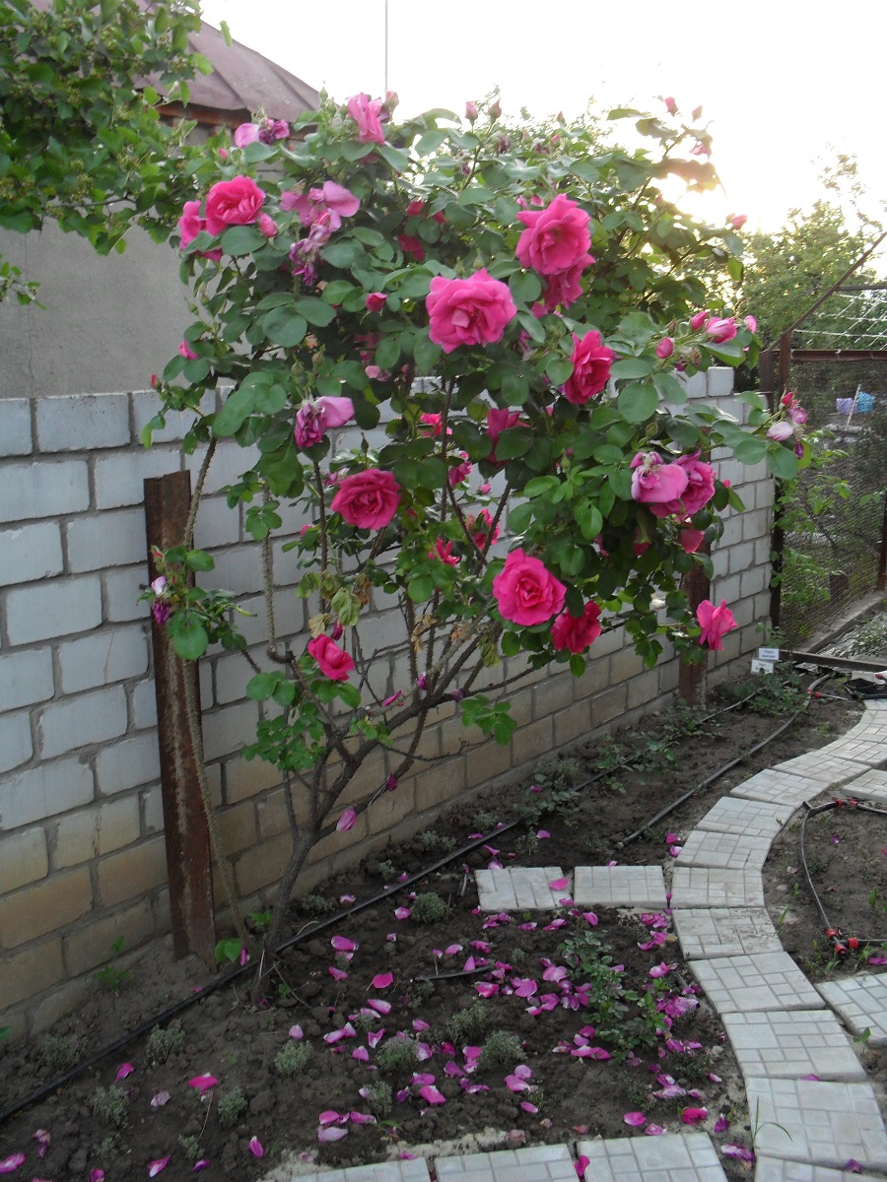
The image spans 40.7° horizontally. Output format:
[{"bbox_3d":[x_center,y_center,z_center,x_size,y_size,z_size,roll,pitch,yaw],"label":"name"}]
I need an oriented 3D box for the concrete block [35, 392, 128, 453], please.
[{"bbox_3d":[-0.888,-0.406,2.850,0.120,0.125,0.254,8,14,38],"label":"concrete block"}]

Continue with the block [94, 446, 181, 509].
[{"bbox_3d":[-0.796,-0.289,2.988,0.120,0.125,0.254,8,14,38],"label":"block"}]

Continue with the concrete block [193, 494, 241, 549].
[{"bbox_3d":[-0.661,-0.178,3.123,0.090,0.121,0.252,8,15,38],"label":"concrete block"}]

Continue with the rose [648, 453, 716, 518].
[{"bbox_3d":[0.498,-0.222,2.500,0.136,0.136,0.090,-4,11,-12],"label":"rose"}]

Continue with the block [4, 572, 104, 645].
[{"bbox_3d":[-0.937,0.037,2.814,0.090,0.121,0.252,8,15,38],"label":"block"}]

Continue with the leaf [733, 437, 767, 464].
[{"bbox_3d":[0.601,-0.276,2.350,0.068,0.052,0.014,-20,-23,-16],"label":"leaf"}]

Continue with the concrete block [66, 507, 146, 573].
[{"bbox_3d":[-0.857,-0.135,2.980,0.110,0.118,0.250,7,14,38],"label":"concrete block"}]

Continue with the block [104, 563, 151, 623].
[{"bbox_3d":[-0.795,-0.020,3.077,0.110,0.118,0.250,7,14,38],"label":"block"}]

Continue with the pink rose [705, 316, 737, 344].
[{"bbox_3d":[0.499,-0.470,2.150,0.058,0.048,0.052,1,12,13],"label":"pink rose"}]

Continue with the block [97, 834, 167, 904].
[{"bbox_3d":[-0.815,0.709,3.088,0.090,0.121,0.252,8,15,38],"label":"block"}]

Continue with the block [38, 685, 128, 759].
[{"bbox_3d":[-0.902,0.309,2.906,0.090,0.121,0.252,8,15,38],"label":"block"}]

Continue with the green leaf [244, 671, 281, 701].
[{"bbox_3d":[-0.406,0.215,2.700,0.080,0.062,0.030,-5,12,-20],"label":"green leaf"}]

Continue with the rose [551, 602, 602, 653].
[{"bbox_3d":[0.277,0.075,2.500,0.109,0.109,0.085,-2,11,-5],"label":"rose"}]

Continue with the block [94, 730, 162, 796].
[{"bbox_3d":[-0.817,0.424,3.083,0.120,0.125,0.254,8,14,38],"label":"block"}]

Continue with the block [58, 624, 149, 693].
[{"bbox_3d":[-0.857,0.157,2.936,0.090,0.121,0.252,8,15,38],"label":"block"}]

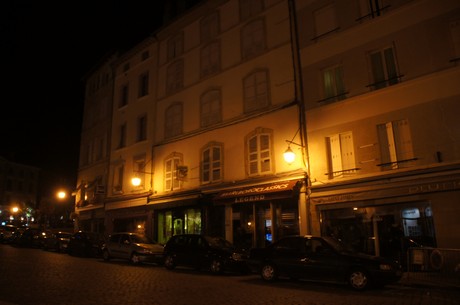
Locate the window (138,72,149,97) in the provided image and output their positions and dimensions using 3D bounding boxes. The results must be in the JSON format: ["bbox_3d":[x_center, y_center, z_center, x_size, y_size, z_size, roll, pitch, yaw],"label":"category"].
[{"bbox_3d":[-6.127,-4.858,24.612,1.139,1.641,0.200,-13,-18,39],"label":"window"}]

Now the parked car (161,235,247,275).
[{"bbox_3d":[-0.883,3.939,13.719,4.000,1.430,1.680,-12,-18,40],"label":"parked car"}]

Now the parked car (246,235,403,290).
[{"bbox_3d":[2.689,3.237,10.499,4.380,1.400,1.700,-13,-18,39],"label":"parked car"}]

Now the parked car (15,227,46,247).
[{"bbox_3d":[-13.507,6.047,24.608,4.102,1.450,1.680,-10,-17,40],"label":"parked car"}]

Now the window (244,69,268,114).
[{"bbox_3d":[1.376,-3.216,18.033,1.564,2.067,0.200,-14,-19,39],"label":"window"}]

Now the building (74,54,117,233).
[{"bbox_3d":[-7.832,0.629,31.306,4.540,15.093,10.000,-13,-18,39],"label":"building"}]

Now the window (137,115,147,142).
[{"bbox_3d":[-6.067,-1.665,23.822,1.106,1.823,0.200,-13,-18,39],"label":"window"}]

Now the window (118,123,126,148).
[{"bbox_3d":[-7.869,-1.239,25.202,0.860,1.880,0.150,-14,-20,39],"label":"window"}]

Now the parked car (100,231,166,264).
[{"bbox_3d":[-4.560,4.660,17.020,4.020,1.410,1.680,-11,-18,40],"label":"parked car"}]

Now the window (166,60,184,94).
[{"bbox_3d":[-3.523,-4.813,22.247,1.540,1.960,0.150,-14,-20,39],"label":"window"}]

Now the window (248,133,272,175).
[{"bbox_3d":[1.486,0.074,17.128,1.387,1.931,0.200,-14,-19,39],"label":"window"}]

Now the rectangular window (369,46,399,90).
[{"bbox_3d":[5.950,-3.249,13.373,0.980,1.600,0.150,-14,-20,39],"label":"rectangular window"}]

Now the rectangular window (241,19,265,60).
[{"bbox_3d":[1.246,-6.263,18.896,1.591,1.904,0.200,-14,-19,39],"label":"rectangular window"}]

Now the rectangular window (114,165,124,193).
[{"bbox_3d":[-7.869,1.828,24.410,1.040,2.030,0.150,-14,-20,39],"label":"rectangular window"}]

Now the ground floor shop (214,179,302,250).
[{"bbox_3d":[1.155,3.354,16.616,5.168,3.590,1.000,-14,-19,39],"label":"ground floor shop"}]

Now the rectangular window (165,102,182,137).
[{"bbox_3d":[-3.627,-2.055,22.173,1.727,2.162,0.200,-14,-19,39],"label":"rectangular window"}]

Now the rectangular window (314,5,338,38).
[{"bbox_3d":[4.462,-6.084,16.007,1.115,1.346,0.200,-14,-19,39],"label":"rectangular window"}]

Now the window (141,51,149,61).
[{"bbox_3d":[-6.184,-7.057,25.202,0.790,0.560,0.150,-14,-20,39],"label":"window"}]

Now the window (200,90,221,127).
[{"bbox_3d":[-1.076,-2.527,19.562,1.597,2.109,0.150,-13,-18,39],"label":"window"}]

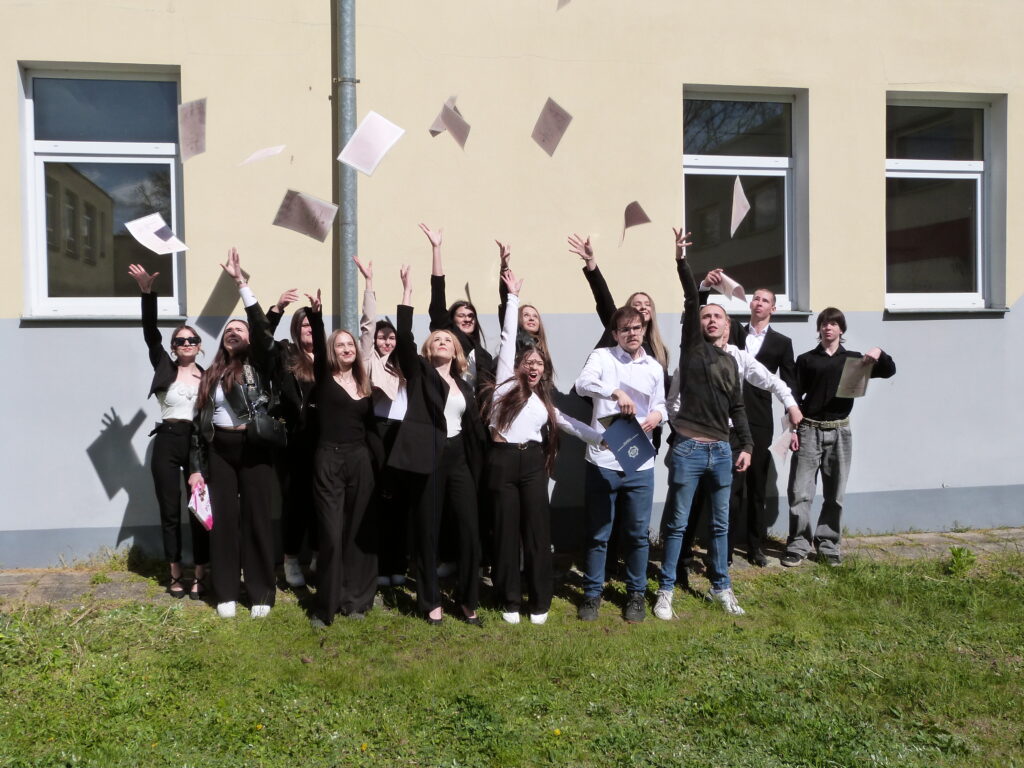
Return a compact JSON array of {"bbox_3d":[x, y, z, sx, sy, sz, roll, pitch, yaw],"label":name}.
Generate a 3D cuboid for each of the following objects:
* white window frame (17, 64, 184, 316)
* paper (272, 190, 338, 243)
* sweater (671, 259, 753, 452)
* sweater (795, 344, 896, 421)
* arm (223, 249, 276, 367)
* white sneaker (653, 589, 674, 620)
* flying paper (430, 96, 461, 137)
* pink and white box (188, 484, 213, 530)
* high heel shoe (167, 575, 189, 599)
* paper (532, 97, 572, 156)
[{"bbox_3d":[-2.946,-1.383,7.049,1.070,1.770,0.100,-1,2,-11],"label":"white window frame"},{"bbox_3d":[-1.084,-0.881,5.130,0.295,0.210,0.025,14,24,-31],"label":"paper"},{"bbox_3d":[1.157,-0.159,5.660,0.450,1.110,0.330,-1,3,-9],"label":"sweater"},{"bbox_3d":[2.333,-0.010,6.830,0.700,0.530,0.340,-1,2,10],"label":"sweater"},{"bbox_3d":[-1.554,-0.453,5.780,0.170,0.730,0.180,-14,6,-8],"label":"arm"},{"bbox_3d":[0.897,1.298,5.760,0.110,0.120,0.290,-1,2,14],"label":"white sneaker"},{"bbox_3d":[-0.416,-1.693,6.200,0.200,0.260,0.150,-1,3,0],"label":"flying paper"},{"bbox_3d":[-1.851,0.716,5.800,0.170,0.250,0.030,21,-41,-41],"label":"pink and white box"},{"bbox_3d":[-2.138,1.293,6.250,0.090,0.120,0.230,-2,3,-22],"label":"high heel shoe"},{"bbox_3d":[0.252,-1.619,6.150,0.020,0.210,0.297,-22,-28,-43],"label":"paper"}]

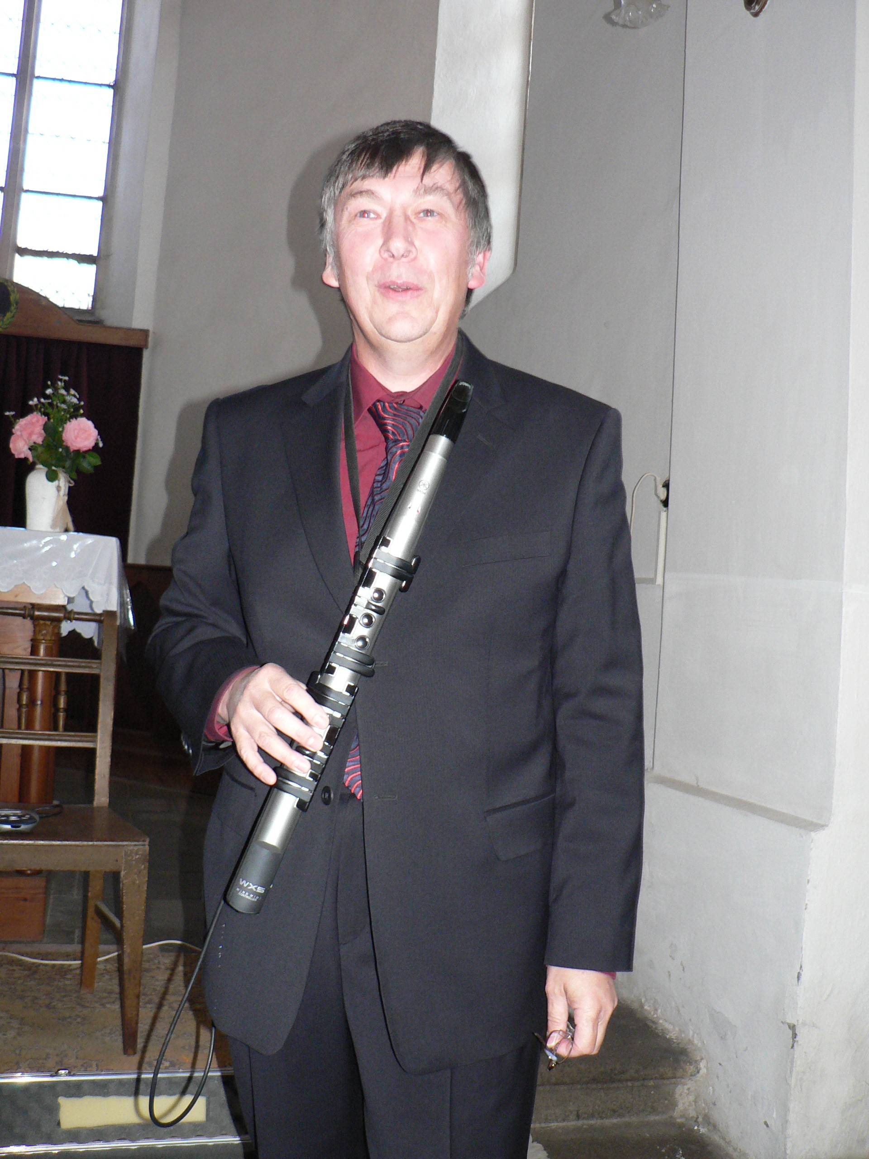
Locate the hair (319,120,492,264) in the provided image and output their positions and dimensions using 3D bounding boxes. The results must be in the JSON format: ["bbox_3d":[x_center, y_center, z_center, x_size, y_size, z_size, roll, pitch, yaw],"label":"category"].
[{"bbox_3d":[-0.035,-0.423,1.370,0.192,0.185,0.210,3,-3,5],"label":"hair"}]

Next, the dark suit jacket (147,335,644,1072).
[{"bbox_3d":[-0.045,0.130,1.390,0.570,0.825,0.340,3,-3,10],"label":"dark suit jacket"}]

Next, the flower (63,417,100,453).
[{"bbox_3d":[-0.970,-0.398,3.300,0.100,0.095,0.085,4,-3,-11],"label":"flower"}]

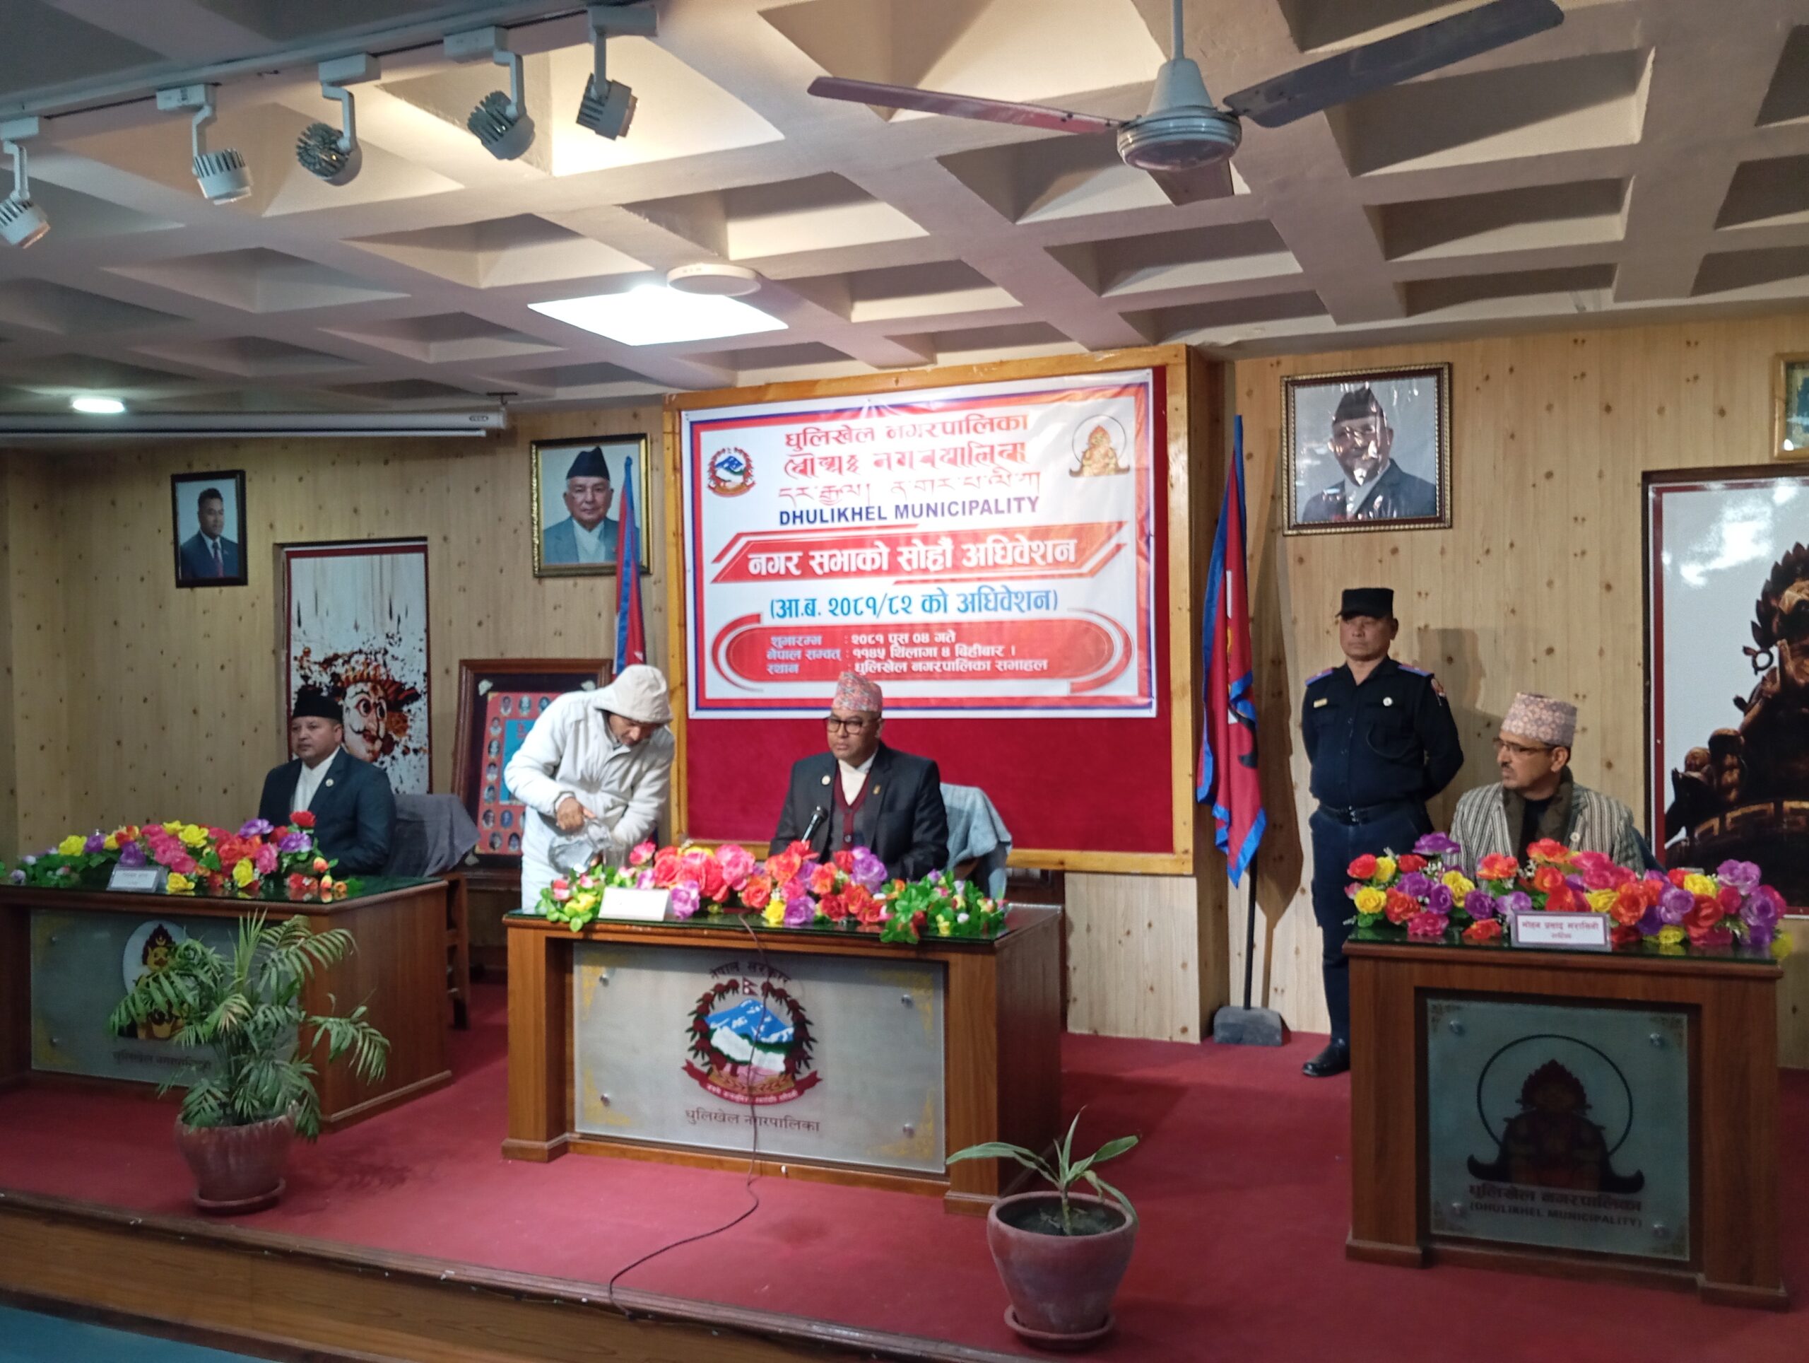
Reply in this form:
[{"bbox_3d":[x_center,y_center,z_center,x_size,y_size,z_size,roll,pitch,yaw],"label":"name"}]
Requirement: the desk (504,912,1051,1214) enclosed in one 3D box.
[{"bbox_3d":[-0.369,1.062,4.411,1.568,0.735,0.617,-1,0,22],"label":"desk"}]

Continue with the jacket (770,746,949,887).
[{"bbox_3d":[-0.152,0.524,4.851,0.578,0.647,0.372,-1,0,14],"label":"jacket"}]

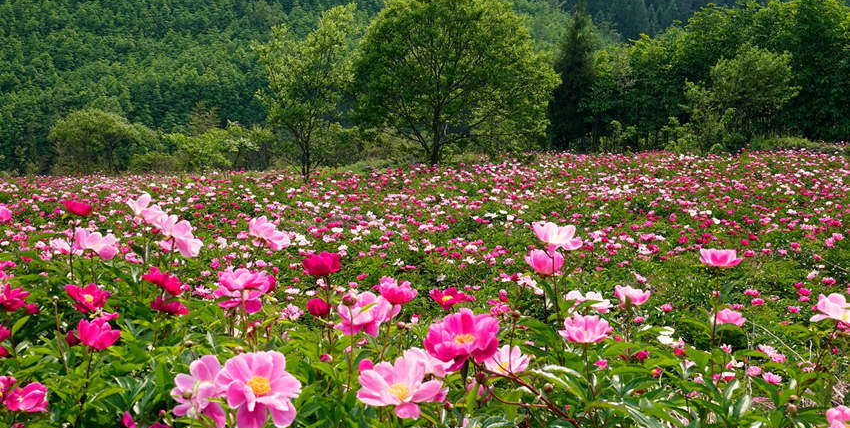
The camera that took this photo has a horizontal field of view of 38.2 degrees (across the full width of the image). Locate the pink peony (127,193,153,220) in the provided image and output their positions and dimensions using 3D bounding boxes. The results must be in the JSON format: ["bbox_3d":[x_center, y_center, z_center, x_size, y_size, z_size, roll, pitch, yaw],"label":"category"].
[{"bbox_3d":[-0.861,-0.023,3.700,0.080,0.078,0.080,1,2,17],"label":"pink peony"}]

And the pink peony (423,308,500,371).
[{"bbox_3d":[0.053,0.179,1.750,0.108,0.091,0.090,0,3,6],"label":"pink peony"}]

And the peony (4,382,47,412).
[{"bbox_3d":[-0.765,0.349,2.350,0.080,0.057,0.078,1,3,17],"label":"peony"}]

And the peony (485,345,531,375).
[{"bbox_3d":[0.185,0.328,2.750,0.105,0.070,0.085,0,2,0],"label":"peony"}]

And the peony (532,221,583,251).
[{"bbox_3d":[0.281,0.048,2.600,0.106,0.064,0.100,0,3,0],"label":"peony"}]

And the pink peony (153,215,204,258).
[{"bbox_3d":[-0.522,0.048,2.600,0.102,0.089,0.090,-2,4,-27],"label":"pink peony"}]

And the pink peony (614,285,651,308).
[{"bbox_3d":[0.589,0.235,3.500,0.108,0.065,0.100,0,2,0],"label":"pink peony"}]

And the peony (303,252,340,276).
[{"bbox_3d":[-0.240,0.115,2.850,0.088,0.056,0.087,0,3,0],"label":"peony"}]

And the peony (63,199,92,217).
[{"bbox_3d":[-0.991,-0.016,3.500,0.086,0.051,0.085,0,3,0],"label":"peony"}]

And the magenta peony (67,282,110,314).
[{"bbox_3d":[-0.823,0.207,3.000,0.108,0.075,0.090,0,2,-6],"label":"magenta peony"}]

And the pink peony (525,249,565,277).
[{"bbox_3d":[0.312,0.127,3.200,0.105,0.070,0.100,0,2,0],"label":"pink peony"}]

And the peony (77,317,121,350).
[{"bbox_3d":[-0.652,0.237,2.450,0.088,0.068,0.085,0,3,0],"label":"peony"}]

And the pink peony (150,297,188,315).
[{"bbox_3d":[-0.666,0.241,3.200,0.100,0.050,0.095,0,2,0],"label":"pink peony"}]

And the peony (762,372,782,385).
[{"bbox_3d":[1.586,0.751,5.600,0.091,0.064,0.088,0,3,0],"label":"peony"}]

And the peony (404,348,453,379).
[{"bbox_3d":[0.007,0.242,1.980,0.087,0.053,0.085,0,3,0],"label":"peony"}]

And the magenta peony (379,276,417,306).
[{"bbox_3d":[-0.074,0.206,3.300,0.102,0.078,0.100,0,2,0],"label":"magenta peony"}]

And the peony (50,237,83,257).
[{"bbox_3d":[-1.256,0.117,4.300,0.112,0.070,0.100,0,2,0],"label":"peony"}]

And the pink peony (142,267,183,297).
[{"bbox_3d":[-0.706,0.184,3.300,0.108,0.080,0.100,0,2,-11],"label":"pink peony"}]

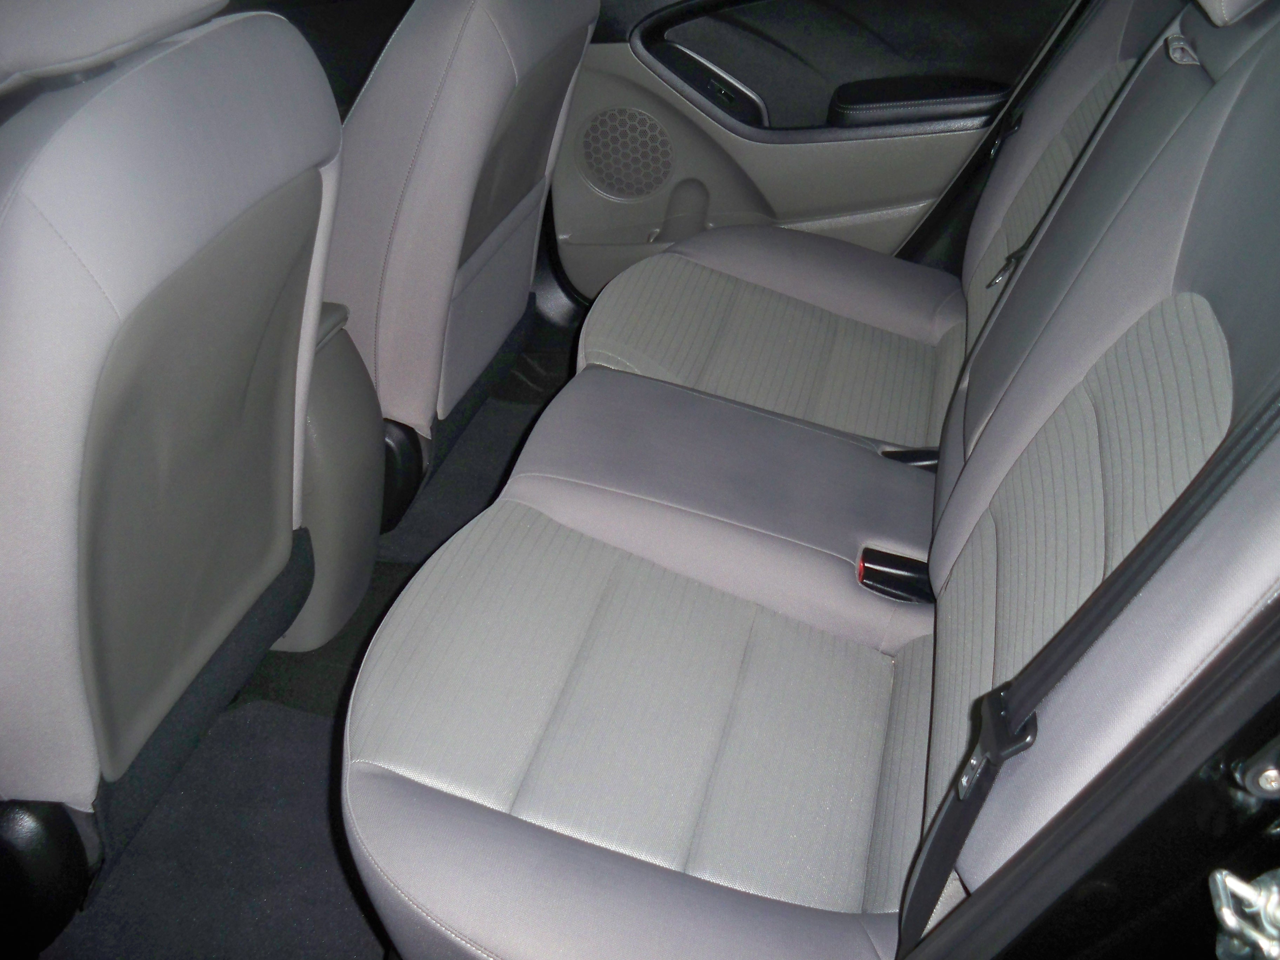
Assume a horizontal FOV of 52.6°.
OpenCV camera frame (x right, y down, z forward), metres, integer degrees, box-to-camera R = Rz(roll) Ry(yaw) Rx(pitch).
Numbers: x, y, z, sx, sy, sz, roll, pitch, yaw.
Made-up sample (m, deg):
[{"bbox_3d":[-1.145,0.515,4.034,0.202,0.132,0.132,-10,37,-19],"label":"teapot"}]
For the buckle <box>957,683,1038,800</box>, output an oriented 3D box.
[{"bbox_3d":[0.239,0.179,0.870,0.021,0.079,0.063,19,30,-10],"label":"buckle"}]

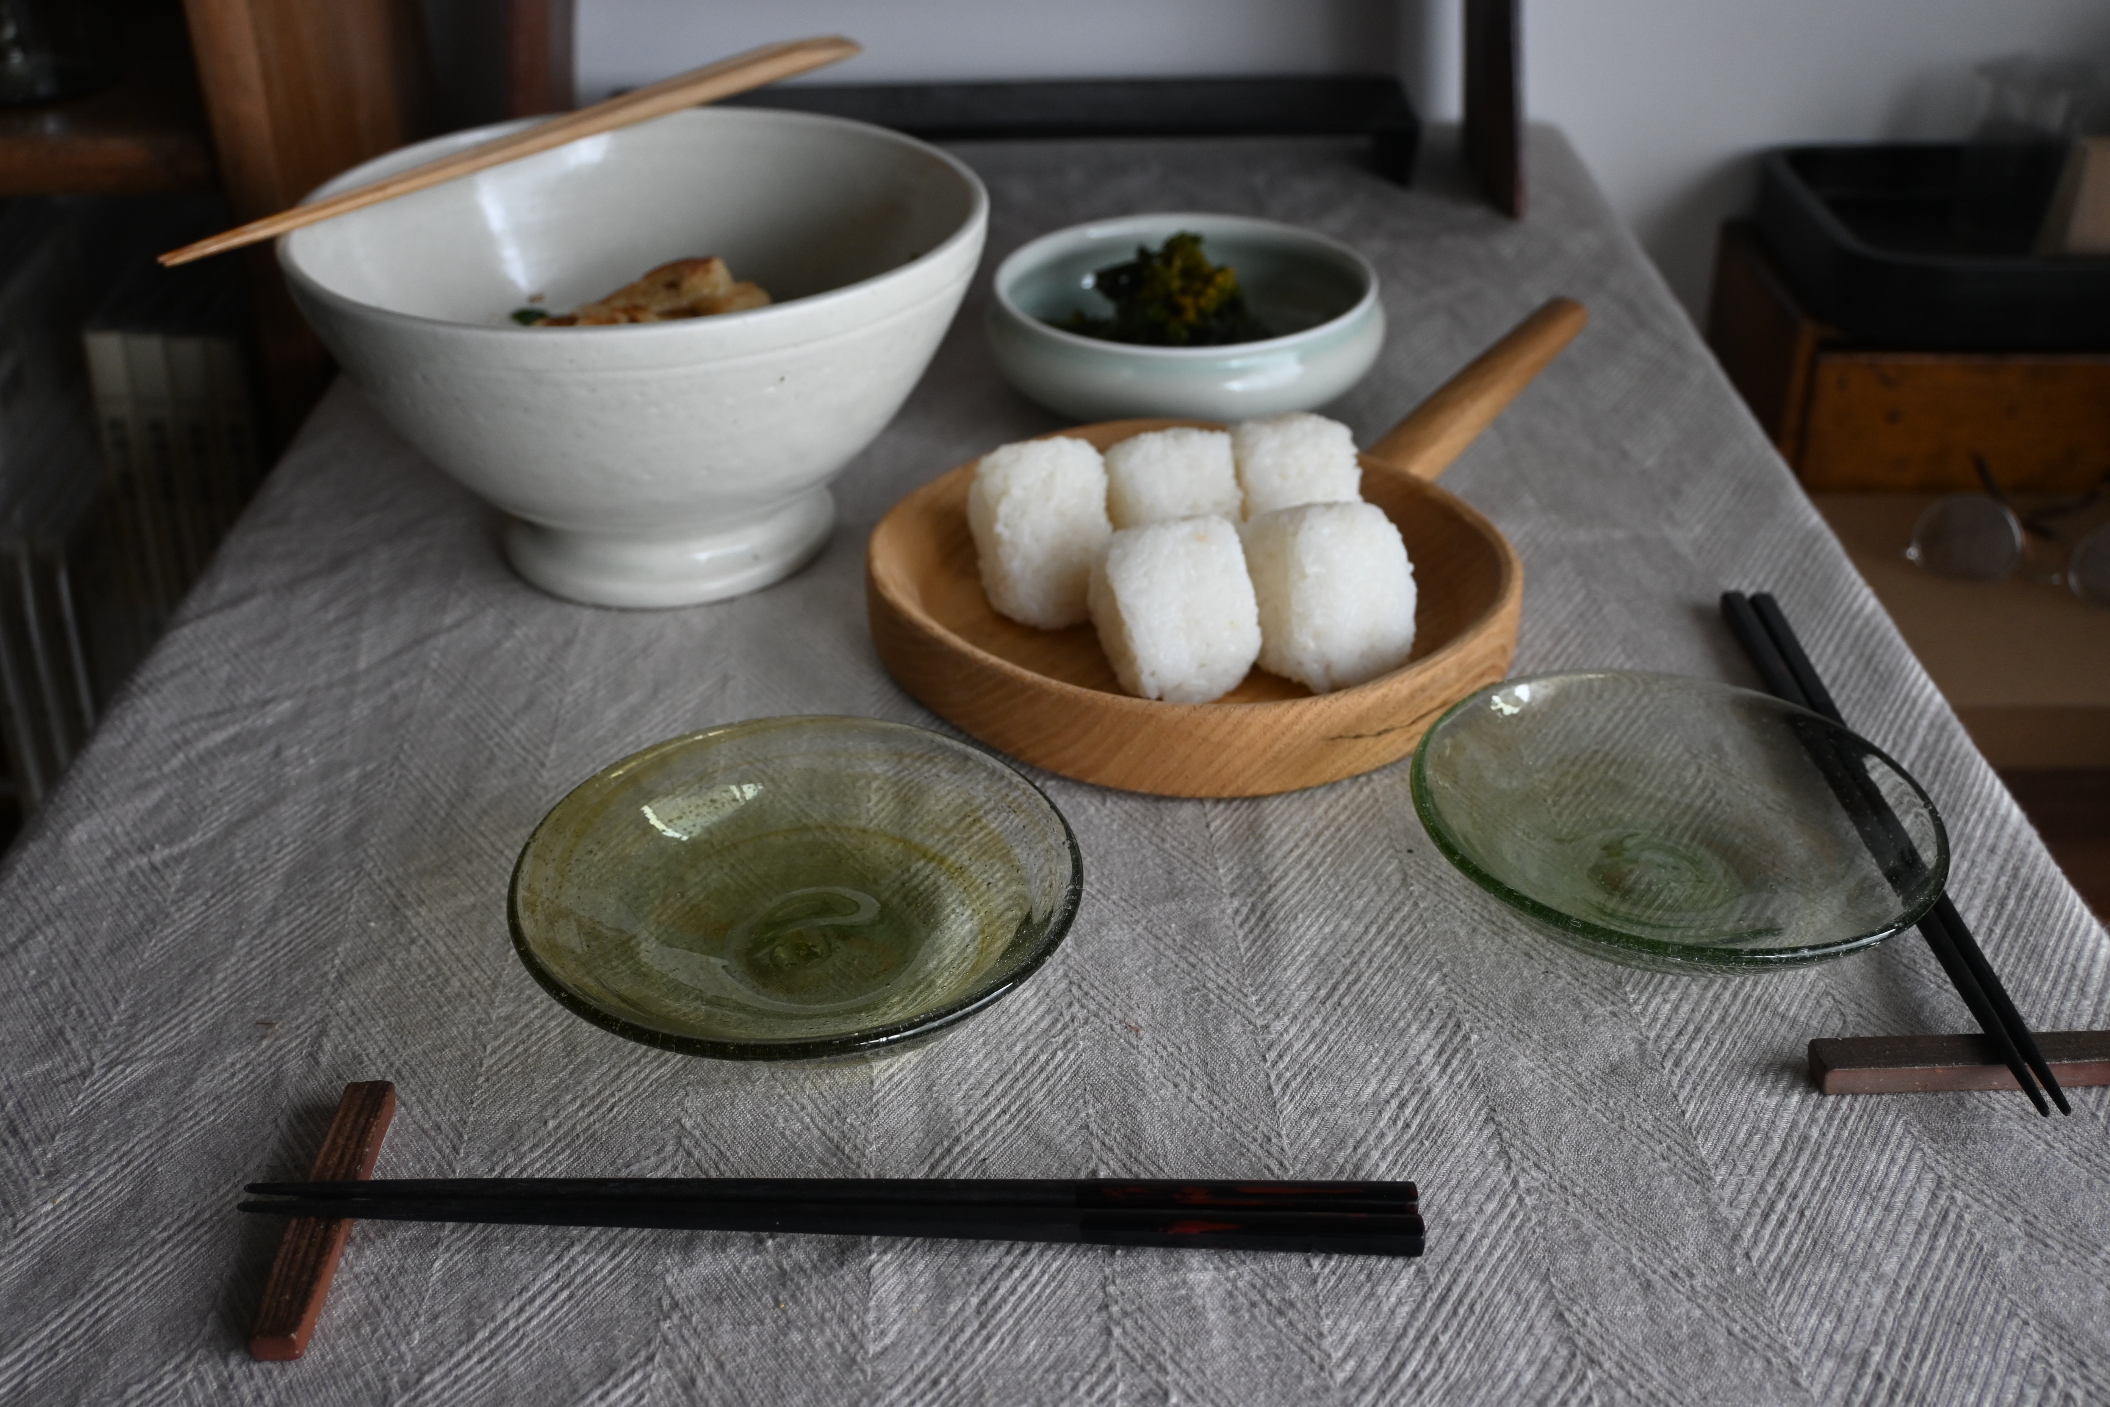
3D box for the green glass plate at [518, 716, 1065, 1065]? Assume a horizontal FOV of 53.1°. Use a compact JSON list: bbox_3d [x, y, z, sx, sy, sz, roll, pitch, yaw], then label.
[{"bbox_3d":[-0.058,0.050,0.487,0.131,0.027,0.131,0,31,0],"label":"green glass plate"}]

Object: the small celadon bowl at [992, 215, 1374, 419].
[{"bbox_3d":[0.048,-0.135,0.773,0.143,0.042,0.143,0,31,0],"label":"small celadon bowl"}]

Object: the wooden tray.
[{"bbox_3d":[0.073,-0.060,0.632,0.271,0.060,0.182,-25,39,-34],"label":"wooden tray"}]

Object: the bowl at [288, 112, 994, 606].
[{"bbox_3d":[-0.124,-0.103,0.660,0.208,0.108,0.208,-1,31,0],"label":"bowl"}]

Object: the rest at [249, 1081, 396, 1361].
[{"bbox_3d":[-0.145,0.102,0.422,0.009,0.007,0.070,-1,31,-1],"label":"rest"}]

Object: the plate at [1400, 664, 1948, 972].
[{"bbox_3d":[0.148,0.035,0.509,0.124,0.025,0.124,0,31,0],"label":"plate"}]

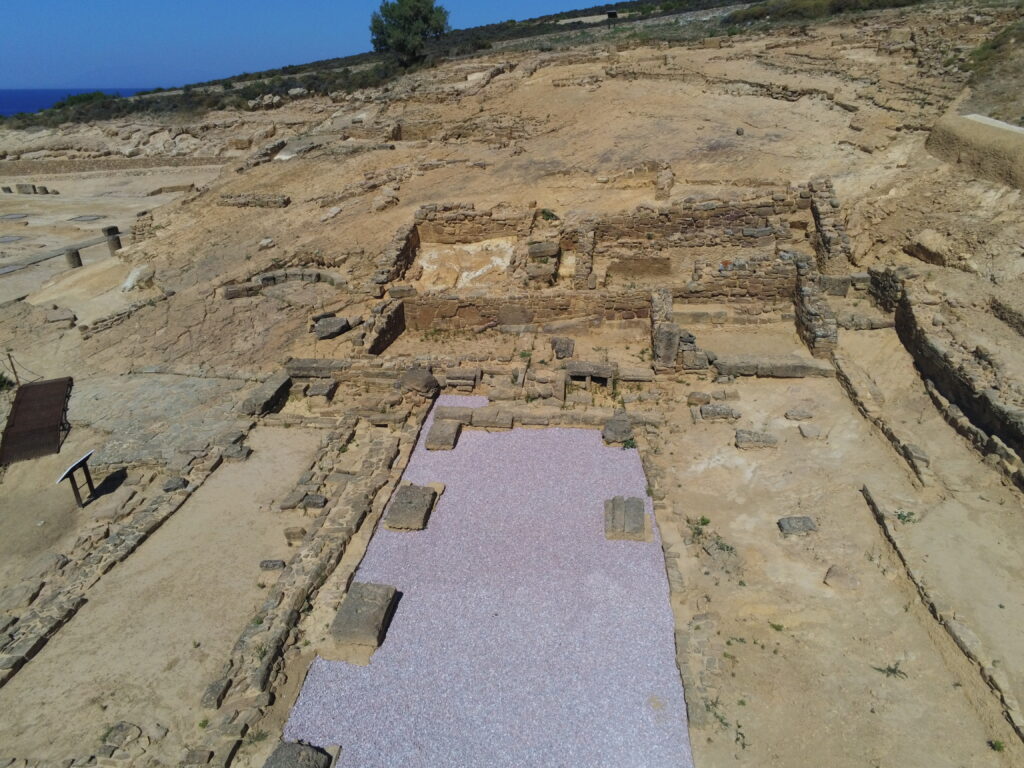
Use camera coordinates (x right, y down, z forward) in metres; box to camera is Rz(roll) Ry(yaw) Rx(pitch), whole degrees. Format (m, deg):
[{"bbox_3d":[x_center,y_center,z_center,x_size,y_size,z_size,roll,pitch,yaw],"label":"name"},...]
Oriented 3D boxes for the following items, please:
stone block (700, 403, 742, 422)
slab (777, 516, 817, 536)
[{"bbox_3d":[5.129,0.707,16.830,0.880,0.210,0.420,0,24,0],"label":"stone block"},{"bbox_3d":[5.265,2.608,12.557,0.650,0.170,0.300,-3,24,-5],"label":"slab"}]

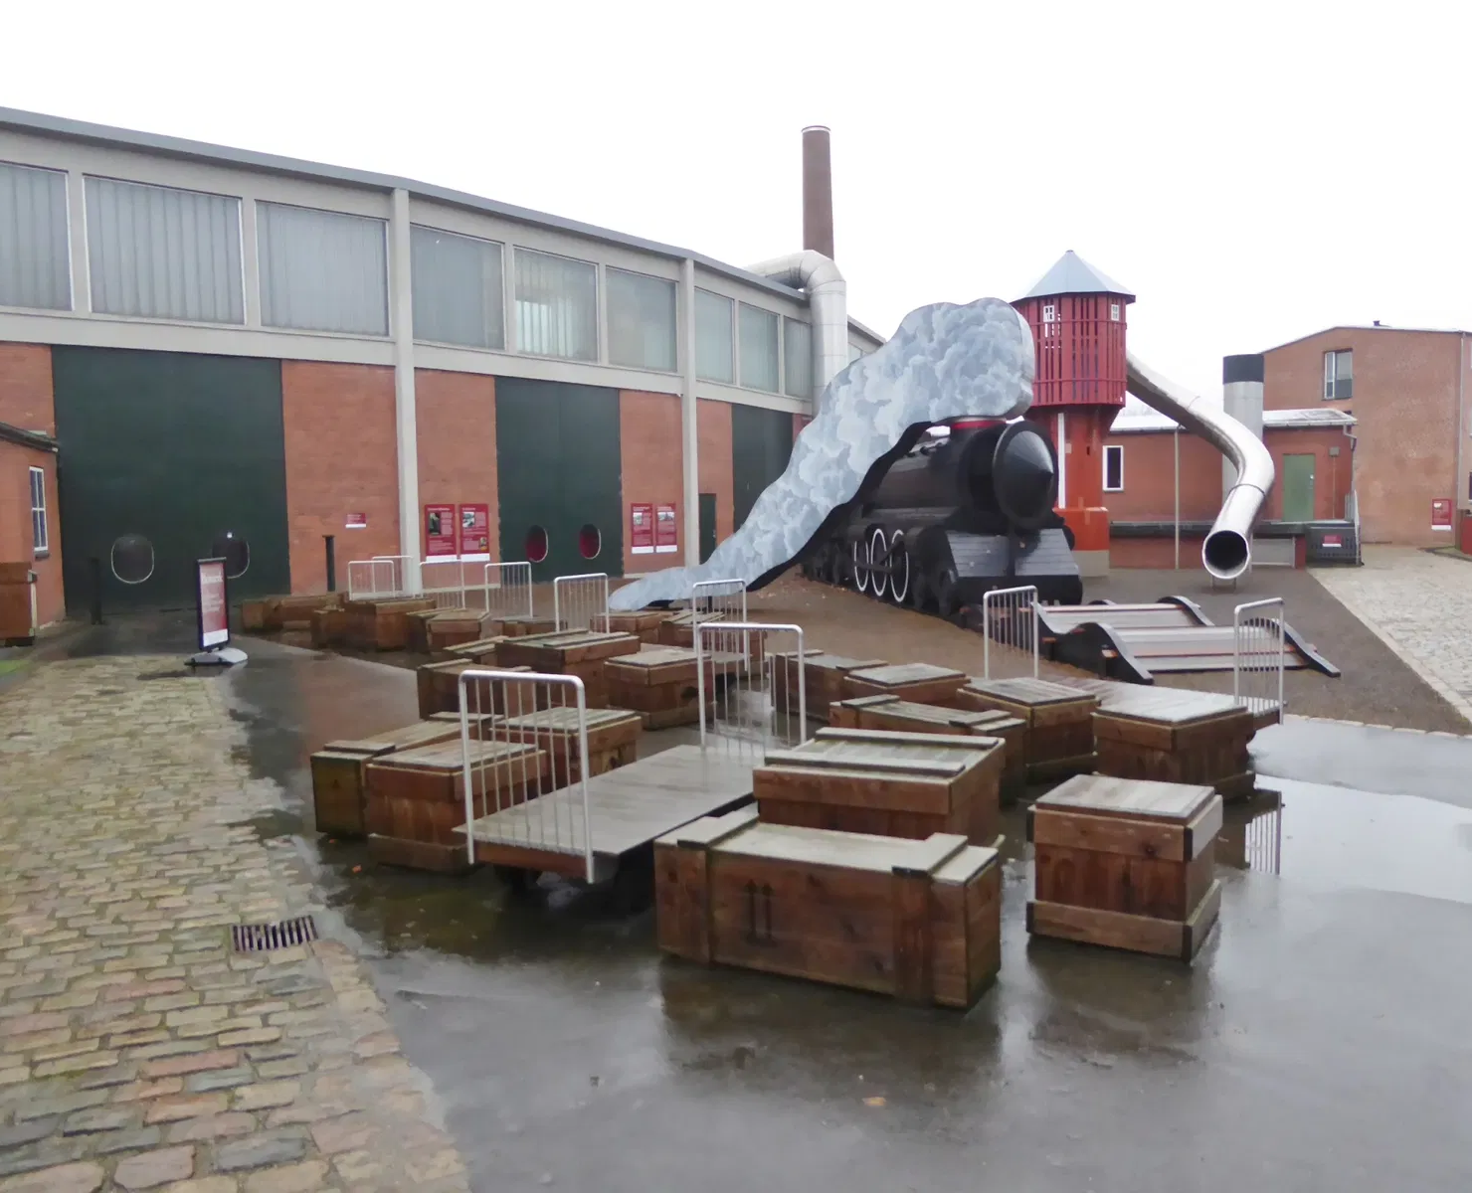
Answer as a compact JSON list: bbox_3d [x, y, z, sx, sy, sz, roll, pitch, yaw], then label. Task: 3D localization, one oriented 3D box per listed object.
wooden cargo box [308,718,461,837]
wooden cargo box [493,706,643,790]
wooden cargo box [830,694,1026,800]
[{"bbox_3d":[-1.798,0.957,6.437,0.345,0.423,1.275,1,4,20],"label":"wooden cargo box"},{"bbox_3d":[-0.934,0.923,6.411,0.573,0.493,0.629,1,4,29],"label":"wooden cargo box"},{"bbox_3d":[1.057,0.860,6.444,0.349,0.439,1.149,-4,5,-38],"label":"wooden cargo box"}]

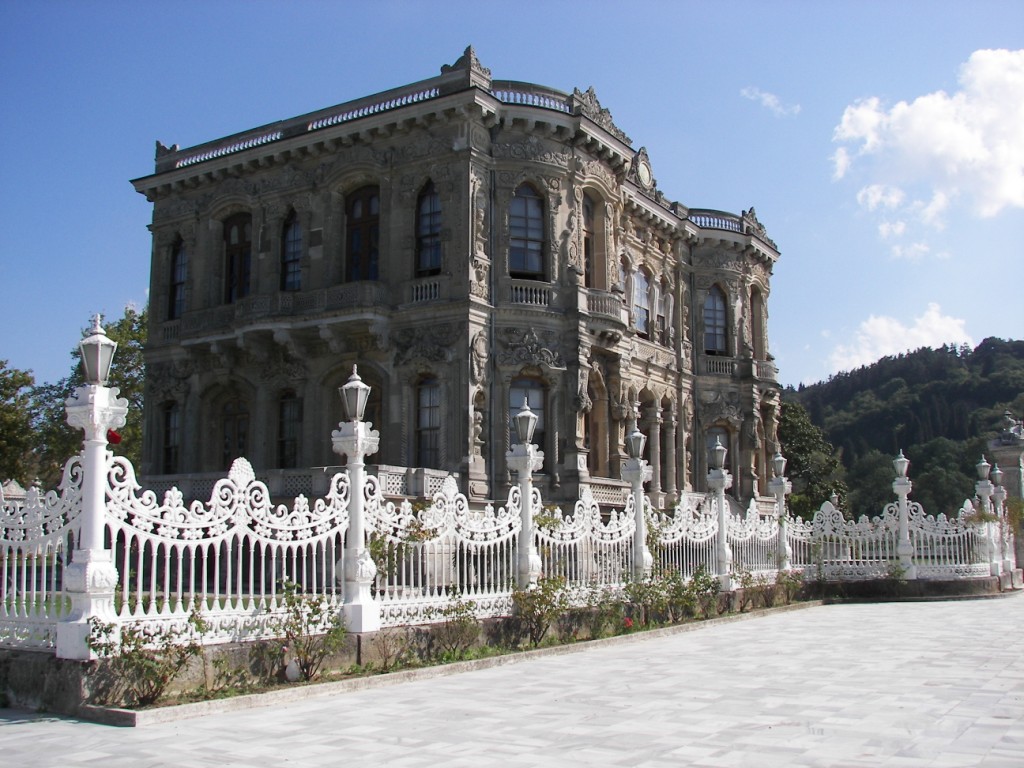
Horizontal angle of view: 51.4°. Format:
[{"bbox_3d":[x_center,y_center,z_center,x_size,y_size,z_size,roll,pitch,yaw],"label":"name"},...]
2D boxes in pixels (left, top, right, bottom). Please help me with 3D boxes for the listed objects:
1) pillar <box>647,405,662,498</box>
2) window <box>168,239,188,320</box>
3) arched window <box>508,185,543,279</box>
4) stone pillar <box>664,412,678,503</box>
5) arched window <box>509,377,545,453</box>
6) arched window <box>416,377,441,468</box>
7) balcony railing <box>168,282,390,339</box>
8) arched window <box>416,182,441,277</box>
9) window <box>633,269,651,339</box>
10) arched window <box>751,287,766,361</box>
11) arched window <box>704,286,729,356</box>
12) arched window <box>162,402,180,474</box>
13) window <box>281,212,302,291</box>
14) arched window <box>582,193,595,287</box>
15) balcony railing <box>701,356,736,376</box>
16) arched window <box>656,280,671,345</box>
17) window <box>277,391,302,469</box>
[{"bbox_3d":[5.949,2.838,44.139,0.520,3.870,0.520,-5,-10,32],"label":"pillar"},{"bbox_3d":[-12.796,-4.084,40.892,1.029,3.328,0.338,-5,-10,32],"label":"window"},{"bbox_3d":[0.467,-4.934,34.634,1.290,3.270,0.300,3,-9,-18],"label":"arched window"},{"bbox_3d":[6.763,3.029,45.409,0.520,3.870,0.520,0,-9,0],"label":"stone pillar"},{"bbox_3d":[0.469,1.304,33.686,1.260,3.070,0.300,3,-9,-18],"label":"arched window"},{"bbox_3d":[-2.531,1.256,33.351,1.000,3.070,0.300,-5,-10,32],"label":"arched window"},{"bbox_3d":[-8.052,-2.415,36.604,9.165,1.015,1.297,-5,-10,32],"label":"balcony railing"},{"bbox_3d":[-2.601,-4.996,34.339,1.050,3.230,0.300,-5,-10,32],"label":"arched window"},{"bbox_3d":[5.431,-3.471,44.583,0.310,3.144,1.607,-5,-10,32],"label":"window"},{"bbox_3d":[11.393,-2.898,50.462,0.423,3.525,1.805,-5,-10,32],"label":"arched window"},{"bbox_3d":[9.122,-2.906,48.068,1.210,3.270,0.300,3,-9,-18],"label":"arched window"},{"bbox_3d":[-12.756,2.165,39.919,0.987,3.031,0.338,-5,-10,32],"label":"arched window"},{"bbox_3d":[-7.668,-4.569,37.525,1.010,3.250,0.300,-5,-10,32],"label":"window"},{"bbox_3d":[2.576,-5.048,36.939,0.423,3.469,1.833,-5,-10,32],"label":"arched window"},{"bbox_3d":[9.330,-0.809,47.880,1.579,0.902,0.254,3,-9,-19],"label":"balcony railing"},{"bbox_3d":[6.491,-3.179,46.223,0.310,3.088,1.241,-5,-10,32],"label":"arched window"},{"bbox_3d":[-7.606,1.744,36.533,0.980,3.070,0.300,-5,-10,32],"label":"window"}]

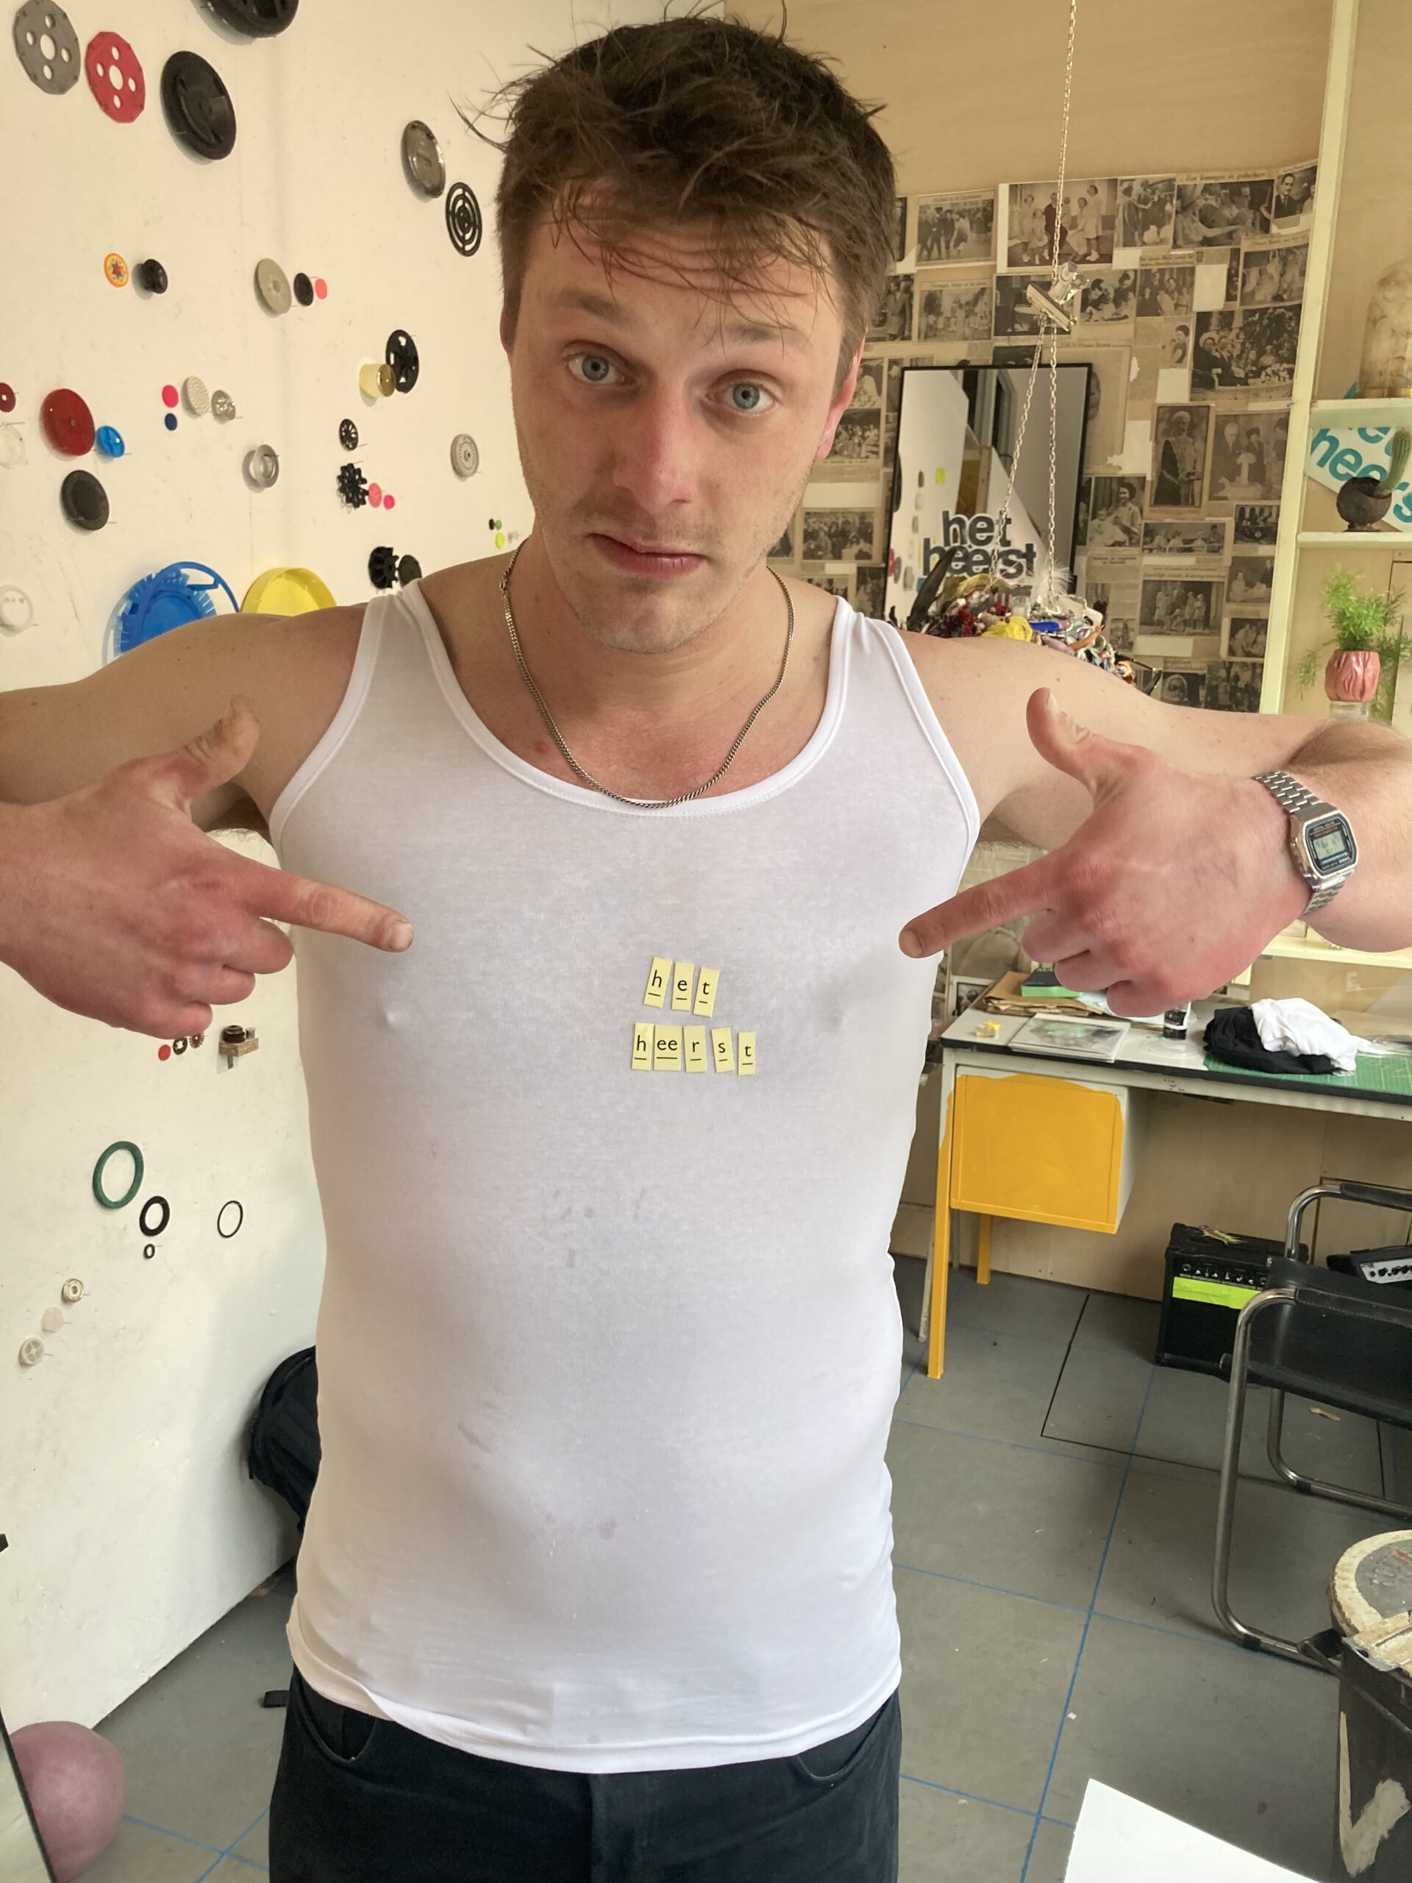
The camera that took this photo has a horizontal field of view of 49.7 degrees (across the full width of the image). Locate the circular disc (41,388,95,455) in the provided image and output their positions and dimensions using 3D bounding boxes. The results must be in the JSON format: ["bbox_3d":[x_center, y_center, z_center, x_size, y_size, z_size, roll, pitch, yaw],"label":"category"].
[{"bbox_3d":[-0.816,-0.665,1.949,0.016,0.080,0.080,6,12,21],"label":"circular disc"}]

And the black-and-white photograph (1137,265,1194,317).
[{"bbox_3d":[1.050,-1.486,3.482,0.121,0.104,0.006,6,11,21],"label":"black-and-white photograph"}]

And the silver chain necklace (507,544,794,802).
[{"bbox_3d":[-0.031,-0.153,0.821,0.160,0.150,0.150,1,11,-3],"label":"silver chain necklace"}]

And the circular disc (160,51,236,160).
[{"bbox_3d":[-0.698,-1.147,2.094,0.027,0.130,0.130,6,12,21],"label":"circular disc"}]

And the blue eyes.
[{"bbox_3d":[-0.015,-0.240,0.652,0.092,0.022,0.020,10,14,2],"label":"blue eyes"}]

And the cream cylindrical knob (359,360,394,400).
[{"bbox_3d":[-0.545,-0.933,2.533,0.036,0.055,0.055,6,12,21],"label":"cream cylindrical knob"}]

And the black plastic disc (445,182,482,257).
[{"bbox_3d":[-0.439,-1.312,2.766,0.013,0.128,0.128,6,11,21],"label":"black plastic disc"}]

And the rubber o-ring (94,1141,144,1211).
[{"bbox_3d":[-0.838,0.334,2.171,0.009,0.093,0.093,6,12,21],"label":"rubber o-ring"}]

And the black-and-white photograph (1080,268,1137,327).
[{"bbox_3d":[0.914,-1.461,3.458,0.120,0.115,0.004,6,12,21],"label":"black-and-white photograph"}]

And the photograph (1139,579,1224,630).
[{"bbox_3d":[1.098,-0.773,3.513,0.179,0.121,0.004,6,12,21],"label":"photograph"}]

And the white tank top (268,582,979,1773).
[{"bbox_3d":[-0.054,0.111,0.901,0.400,0.650,0.250,1,11,-3],"label":"white tank top"}]

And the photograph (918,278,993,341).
[{"bbox_3d":[0.587,-1.485,3.585,0.174,0.140,0.004,6,12,21],"label":"photograph"}]

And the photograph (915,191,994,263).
[{"bbox_3d":[0.583,-1.662,3.553,0.183,0.156,0.004,6,12,21],"label":"photograph"}]

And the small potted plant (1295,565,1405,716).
[{"bbox_3d":[1.391,-0.648,3.285,0.220,0.315,0.210,6,12,21],"label":"small potted plant"}]

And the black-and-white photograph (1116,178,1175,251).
[{"bbox_3d":[0.981,-1.625,3.399,0.125,0.149,0.004,6,12,21],"label":"black-and-white photograph"}]

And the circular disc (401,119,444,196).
[{"bbox_3d":[-0.485,-1.343,2.615,0.020,0.124,0.124,6,11,21],"label":"circular disc"}]

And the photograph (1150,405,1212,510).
[{"bbox_3d":[1.099,-1.119,3.526,0.118,0.230,0.006,6,11,21],"label":"photograph"}]

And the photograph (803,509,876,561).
[{"bbox_3d":[0.335,-1.028,3.850,0.195,0.137,0.006,6,11,21],"label":"photograph"}]

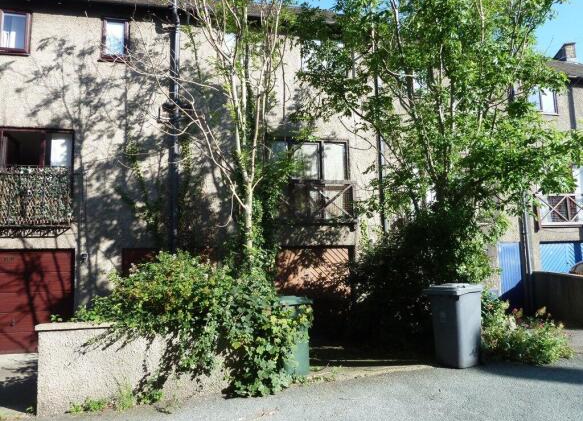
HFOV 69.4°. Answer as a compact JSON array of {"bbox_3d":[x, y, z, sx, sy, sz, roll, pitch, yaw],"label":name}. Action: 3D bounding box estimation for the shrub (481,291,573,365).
[{"bbox_3d":[3.388,1.703,6.128,1.350,0.920,1.050,0,-7,-12],"label":"shrub"}]

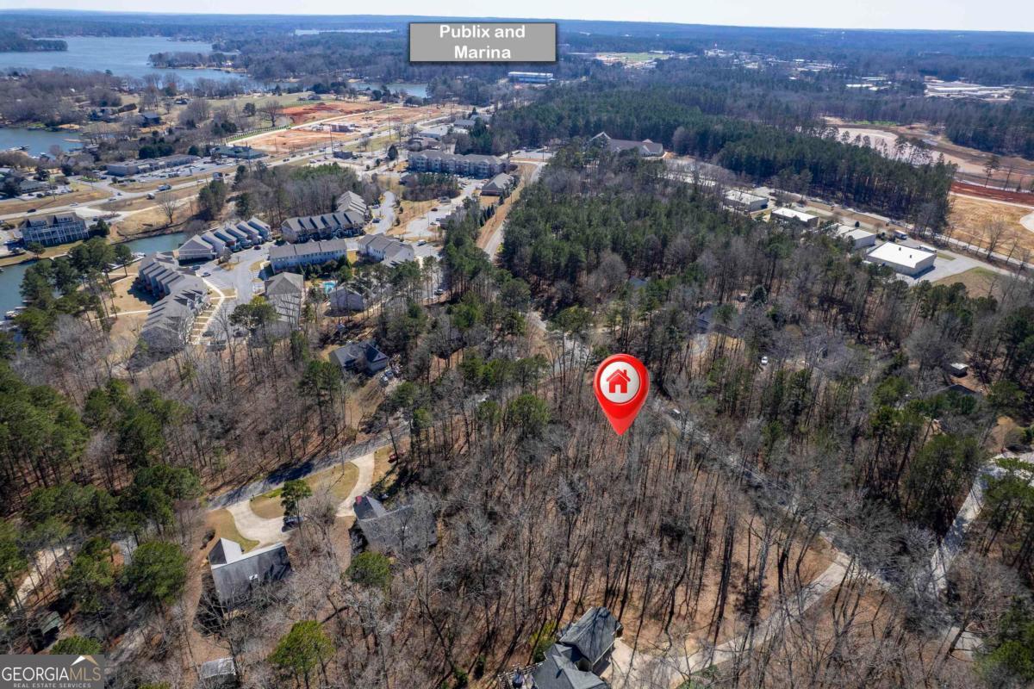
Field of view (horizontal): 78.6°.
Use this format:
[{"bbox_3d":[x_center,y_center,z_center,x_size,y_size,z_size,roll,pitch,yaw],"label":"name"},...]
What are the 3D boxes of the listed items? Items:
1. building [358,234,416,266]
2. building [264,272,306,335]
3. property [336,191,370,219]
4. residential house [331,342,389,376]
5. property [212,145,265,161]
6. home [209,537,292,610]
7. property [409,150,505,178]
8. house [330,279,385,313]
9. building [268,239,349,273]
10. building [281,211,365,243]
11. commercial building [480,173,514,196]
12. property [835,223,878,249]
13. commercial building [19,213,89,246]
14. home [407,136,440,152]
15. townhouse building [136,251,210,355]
[{"bbox_3d":[-67.939,-49.542,330.758,29.949,9.854,14.975,25,36,38],"label":"building"},{"bbox_3d":[-101.990,-19.260,278.930,14.500,11.500,46.000,-5,28,-12],"label":"building"},{"bbox_3d":[-110.230,-94.570,424.440,16.000,11.000,38.000,-5,28,-12],"label":"property"},{"bbox_3d":[-59.160,3.530,238.430,17.500,8.000,13.000,-14,31,-27],"label":"residential house"},{"bbox_3d":[-234.926,-162.834,532.994,36.643,6.750,24.107,16,31,26],"label":"property"},{"bbox_3d":[-57.145,47.502,135.432,14.274,8.017,15.838,-13,31,-26],"label":"home"},{"bbox_3d":[-46.388,-139.223,488.649,76.786,12.286,19.196,8,28,13],"label":"property"},{"bbox_3d":[-73.570,-23.760,291.010,18.000,9.500,13.500,6,28,9],"label":"house"},{"bbox_3d":[-106.660,-46.708,322.358,37.195,10.917,13.042,-13,30,-25],"label":"building"},{"bbox_3d":[-116.500,-72.200,381.000,44.000,11.000,15.500,-15,32,-29],"label":"building"},{"bbox_3d":[-13.252,-114.129,448.026,14.946,7.329,42.429,6,28,9],"label":"commercial building"},{"bbox_3d":[196.550,-64.370,376.220,19.500,6.000,23.000,-17,33,-31],"label":"property"},{"bbox_3d":[-245.471,-61.404,334.088,27.026,12.517,17.069,-18,33,-32],"label":"commercial building"},{"bbox_3d":[-86.790,-187.330,587.060,24.000,9.000,25.000,17,31,27],"label":"home"},{"bbox_3d":[-148.606,-21.591,272.331,25.119,10.434,85.983,-13,30,-25],"label":"townhouse building"}]

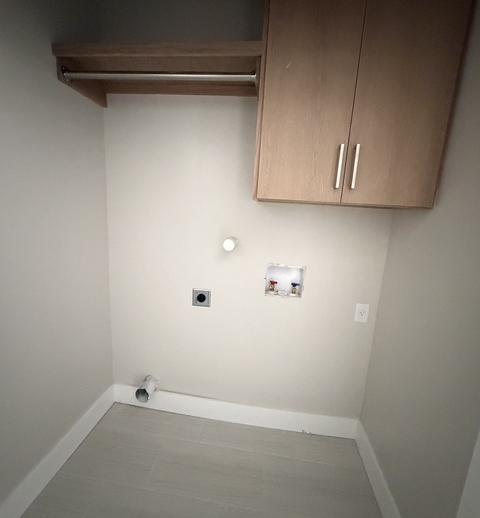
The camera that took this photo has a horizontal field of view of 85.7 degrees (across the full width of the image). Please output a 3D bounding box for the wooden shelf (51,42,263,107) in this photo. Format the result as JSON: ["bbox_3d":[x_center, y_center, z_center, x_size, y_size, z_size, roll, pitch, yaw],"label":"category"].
[{"bbox_3d":[-0.354,-0.897,1.302,0.942,0.133,0.372,5,10,6],"label":"wooden shelf"}]

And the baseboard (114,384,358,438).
[{"bbox_3d":[-0.071,1.043,1.778,1.686,0.137,0.015,5,10,6],"label":"baseboard"}]

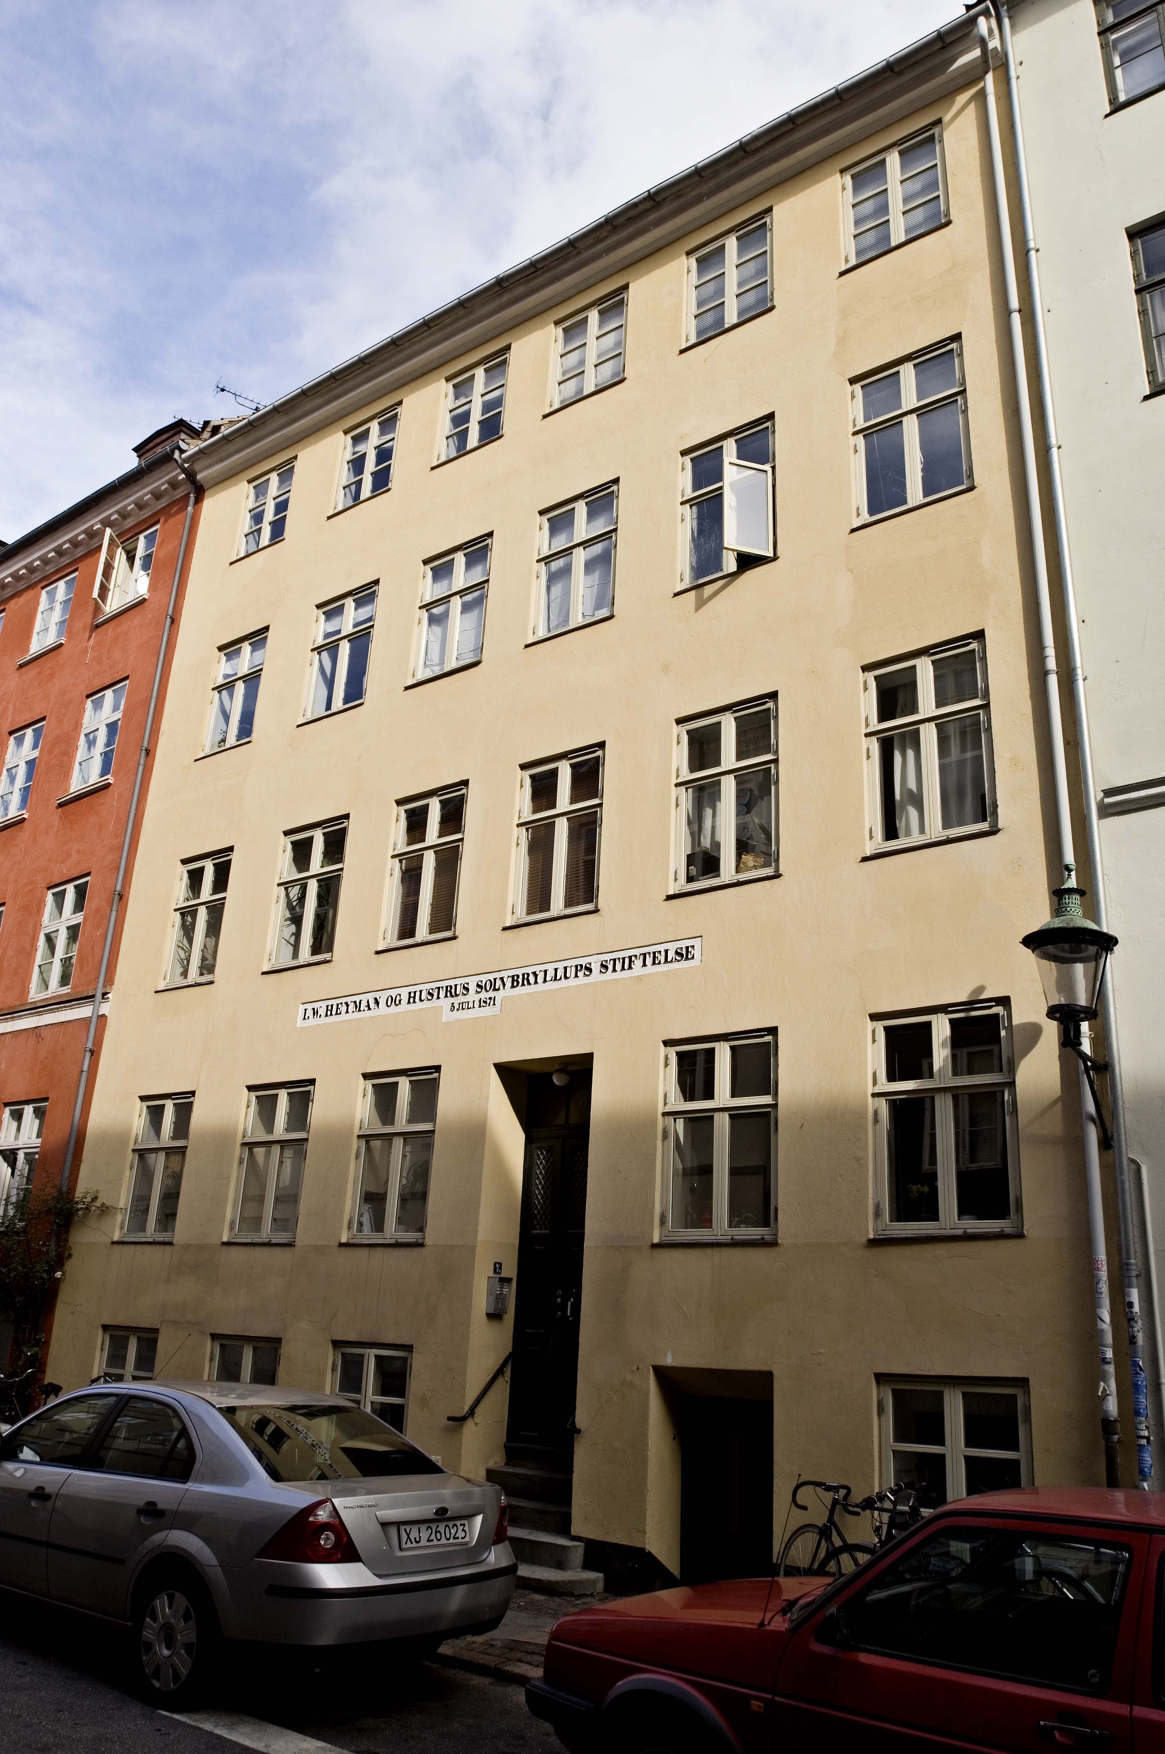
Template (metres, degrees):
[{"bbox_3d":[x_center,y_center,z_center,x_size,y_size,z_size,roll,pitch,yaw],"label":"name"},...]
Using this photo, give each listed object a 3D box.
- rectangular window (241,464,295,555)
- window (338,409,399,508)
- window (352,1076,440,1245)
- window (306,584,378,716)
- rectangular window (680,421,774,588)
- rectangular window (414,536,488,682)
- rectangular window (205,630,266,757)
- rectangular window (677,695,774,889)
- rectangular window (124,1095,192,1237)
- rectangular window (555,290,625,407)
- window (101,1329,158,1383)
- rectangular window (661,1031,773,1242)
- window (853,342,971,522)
[{"bbox_3d":[-4.385,-5.160,17.219,0.950,1.342,0.120,-12,-26,33],"label":"rectangular window"},{"bbox_3d":[-2.822,-5.573,16.304,1.026,1.277,0.130,-12,-26,33],"label":"window"},{"bbox_3d":[-1.751,2.712,11.764,0.962,1.600,0.120,-12,-26,33],"label":"window"},{"bbox_3d":[-2.920,-2.740,15.041,1.040,1.657,0.120,-12,-26,33],"label":"window"},{"bbox_3d":[1.282,-3.559,11.332,1.052,1.581,0.480,-12,-25,34],"label":"rectangular window"},{"bbox_3d":[-1.478,-3.099,14.178,1.031,1.617,0.130,-12,-26,33],"label":"rectangular window"},{"bbox_3d":[-4.571,-2.436,16.264,1.001,1.642,0.130,-12,-26,33],"label":"rectangular window"},{"bbox_3d":[1.318,-0.729,10.982,1.052,1.704,0.130,-12,-26,33],"label":"rectangular window"},{"bbox_3d":[-4.641,3.198,13.396,1.027,1.581,0.150,-12,-25,34],"label":"rectangular window"},{"bbox_3d":[0.136,-6.081,14.162,1.015,1.294,0.120,-12,-26,33],"label":"rectangular window"},{"bbox_3d":[-4.787,5.300,12.956,0.885,0.860,0.120,-12,-26,33],"label":"window"},{"bbox_3d":[1.077,2.015,9.444,1.052,1.569,0.150,-12,-25,34],"label":"rectangular window"},{"bbox_3d":[2.834,-3.812,10.477,1.035,1.581,0.150,-12,-25,34],"label":"window"}]

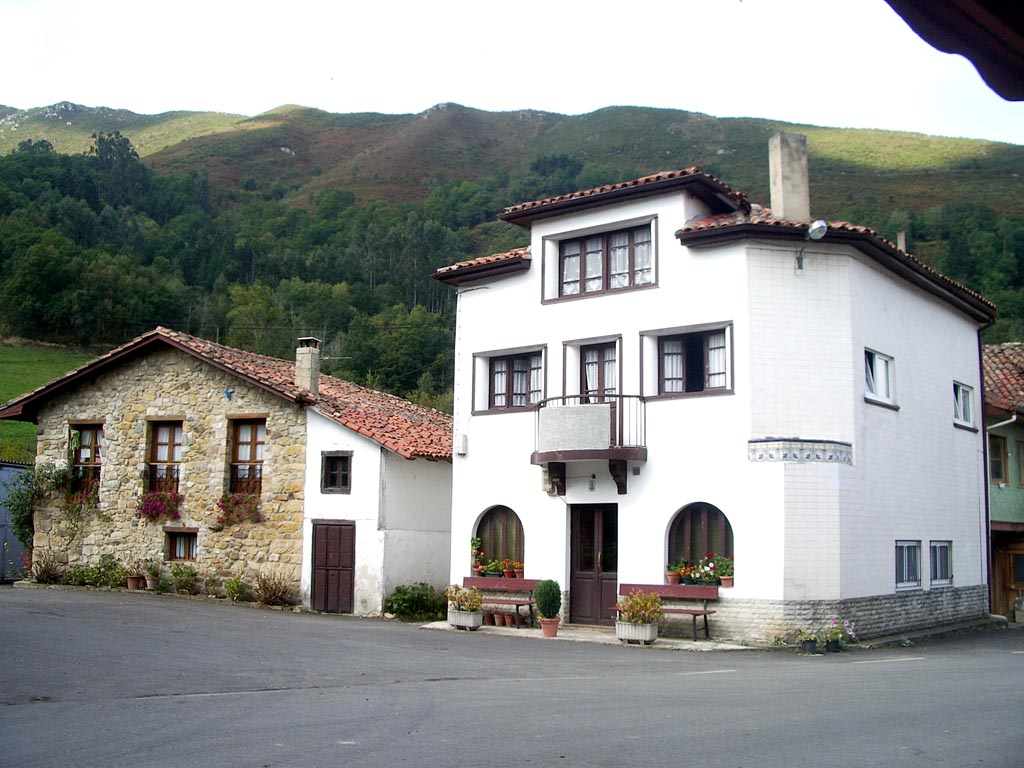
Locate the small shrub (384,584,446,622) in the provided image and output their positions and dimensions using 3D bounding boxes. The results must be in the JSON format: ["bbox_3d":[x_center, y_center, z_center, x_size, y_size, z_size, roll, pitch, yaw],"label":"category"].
[{"bbox_3d":[-1.914,4.349,20.750,1.050,0.740,0.800,-6,-10,38],"label":"small shrub"}]

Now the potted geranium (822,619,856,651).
[{"bbox_3d":[4.964,3.804,15.675,0.499,0.461,0.499,-5,-10,39],"label":"potted geranium"}]

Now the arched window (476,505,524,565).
[{"bbox_3d":[-0.193,2.945,19.521,1.270,1.320,0.170,-6,-10,38],"label":"arched window"}]

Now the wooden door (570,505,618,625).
[{"bbox_3d":[1.513,3.226,18.547,1.054,2.125,0.085,-5,-10,39],"label":"wooden door"}]

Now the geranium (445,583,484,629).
[{"bbox_3d":[-0.884,3.952,18.421,0.620,0.790,0.400,-6,-10,38],"label":"geranium"}]

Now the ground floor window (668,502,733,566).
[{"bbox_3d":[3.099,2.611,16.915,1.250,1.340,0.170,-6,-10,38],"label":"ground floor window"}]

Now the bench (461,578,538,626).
[{"bbox_3d":[-0.309,3.983,18.884,1.830,0.810,0.580,-6,-10,38],"label":"bench"}]

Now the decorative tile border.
[{"bbox_3d":[4.669,1.113,16.421,1.760,0.360,0.460,3,-8,-12],"label":"decorative tile border"}]

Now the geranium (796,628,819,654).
[{"bbox_3d":[4.387,3.815,15.371,0.326,0.337,0.326,-5,-10,39],"label":"geranium"}]

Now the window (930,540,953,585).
[{"bbox_3d":[8.362,3.499,20.242,0.102,0.842,1.266,-5,-10,39],"label":"window"}]

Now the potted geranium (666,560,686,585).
[{"bbox_3d":[2.703,3.106,17.015,0.310,0.400,0.300,1,-8,0],"label":"potted geranium"}]

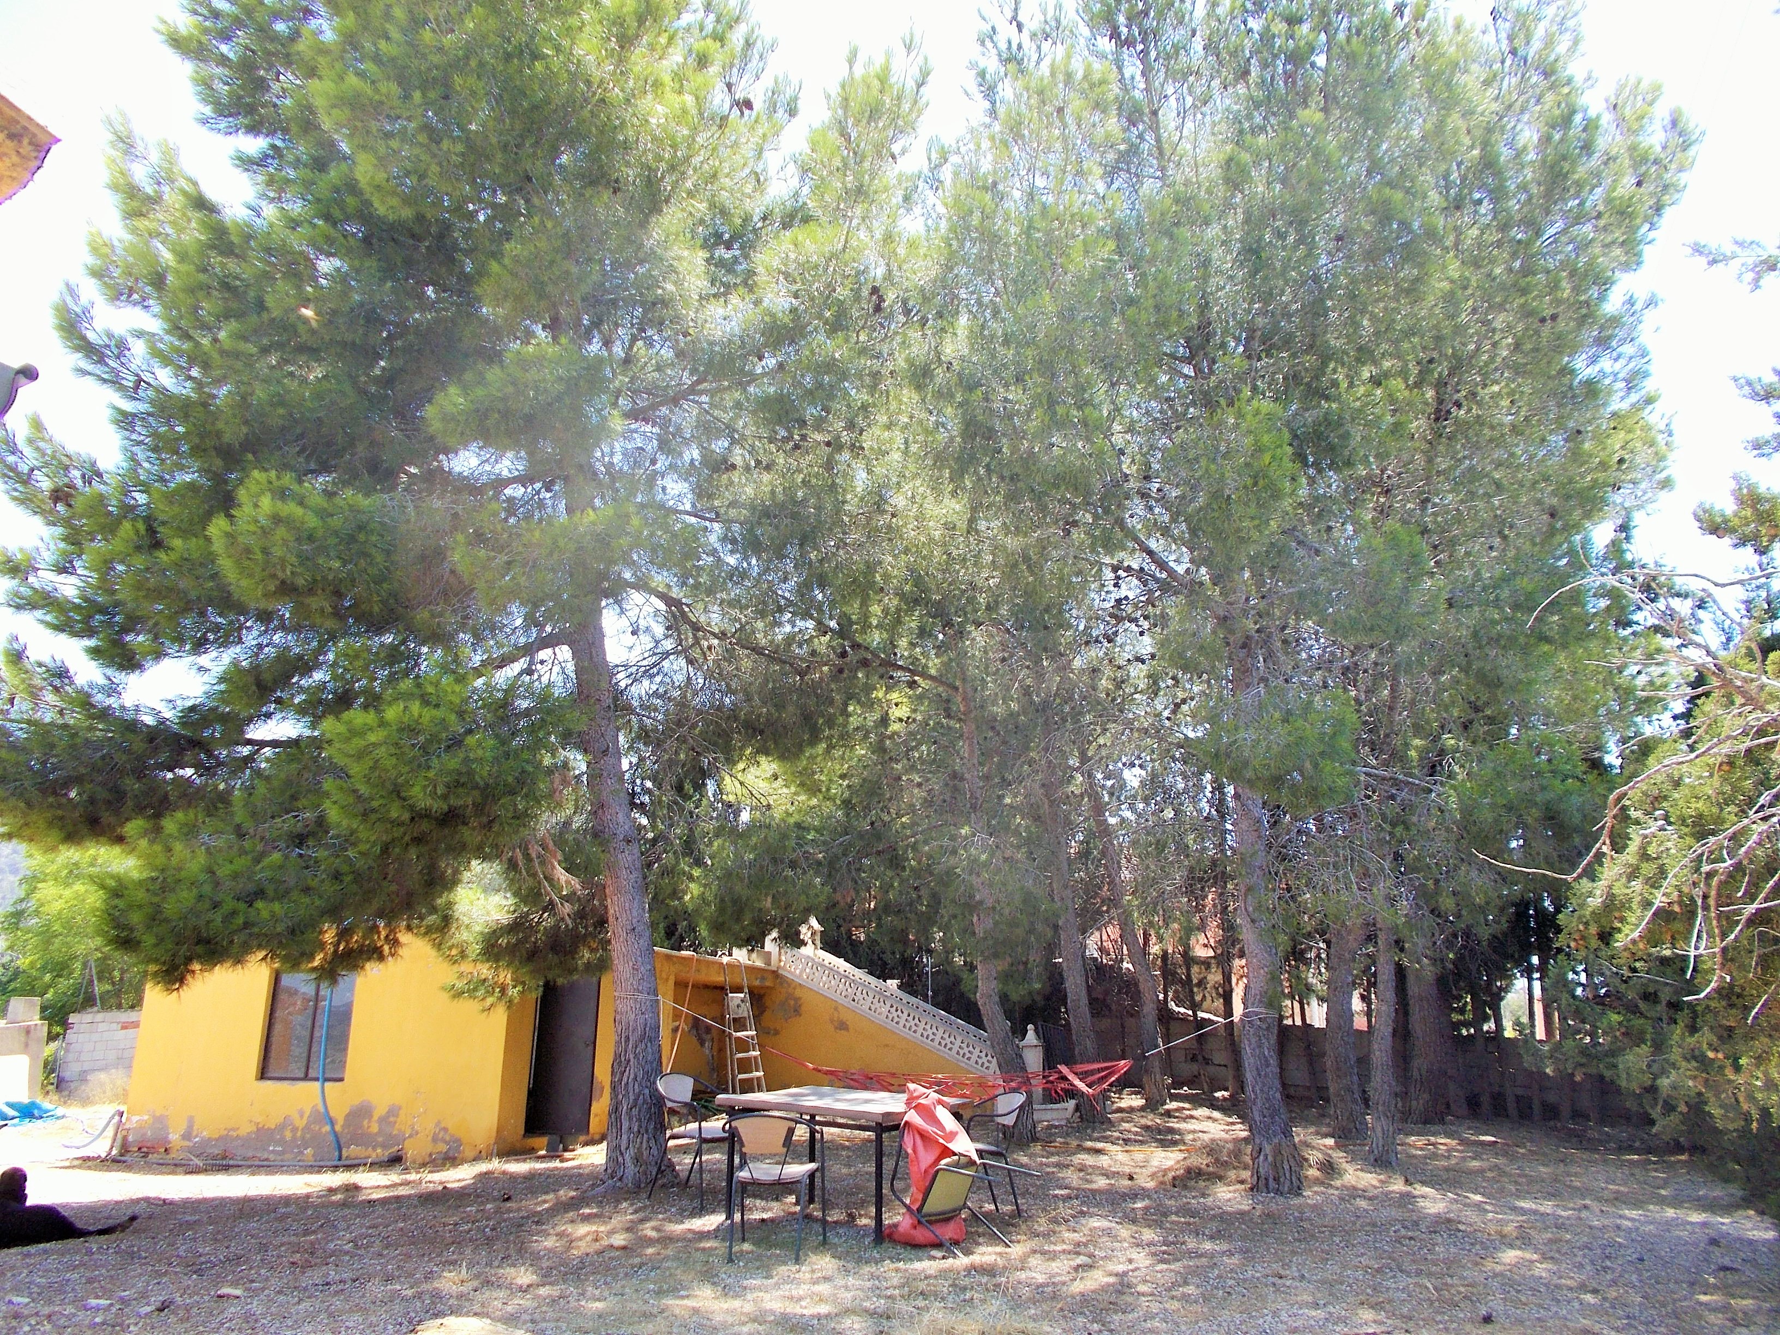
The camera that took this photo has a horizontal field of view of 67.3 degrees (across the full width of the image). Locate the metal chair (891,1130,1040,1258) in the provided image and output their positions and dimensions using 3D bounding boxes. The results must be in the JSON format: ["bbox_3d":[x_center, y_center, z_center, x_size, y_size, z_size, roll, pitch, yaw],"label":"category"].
[{"bbox_3d":[0.408,2.978,7.818,0.540,0.560,0.760,15,6,-45],"label":"metal chair"}]

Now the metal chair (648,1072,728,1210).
[{"bbox_3d":[-1.252,3.114,8.838,0.560,0.760,0.540,-7,-15,32],"label":"metal chair"}]

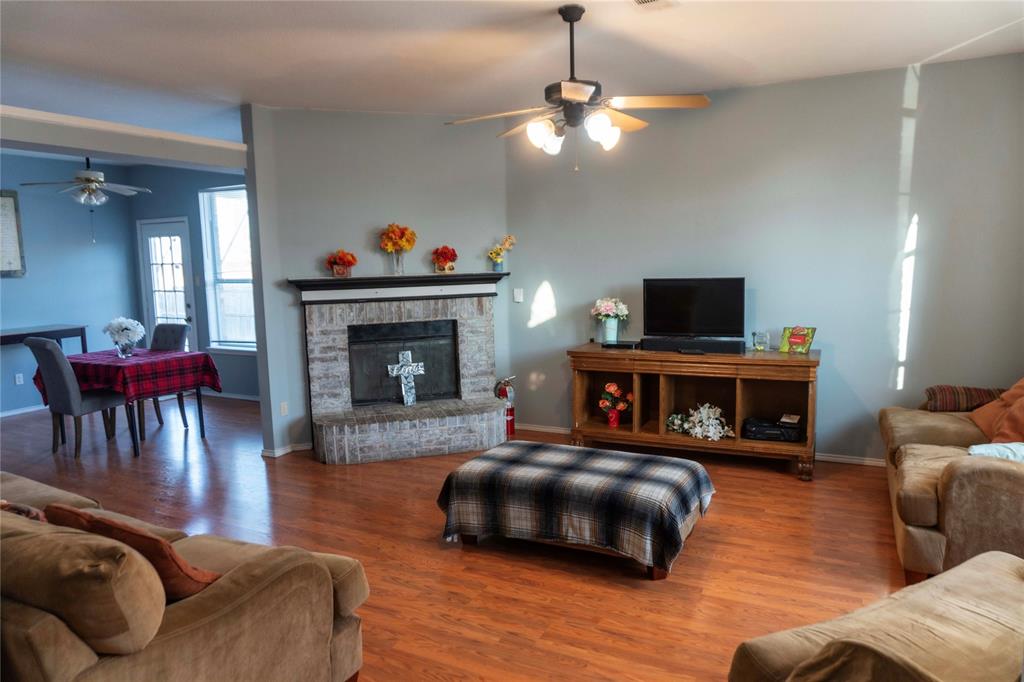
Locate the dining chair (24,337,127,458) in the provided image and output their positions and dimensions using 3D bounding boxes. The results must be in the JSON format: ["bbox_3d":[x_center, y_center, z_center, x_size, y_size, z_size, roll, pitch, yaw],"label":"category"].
[{"bbox_3d":[-3.606,0.432,5.771,0.442,1.000,0.628,2,8,26],"label":"dining chair"}]

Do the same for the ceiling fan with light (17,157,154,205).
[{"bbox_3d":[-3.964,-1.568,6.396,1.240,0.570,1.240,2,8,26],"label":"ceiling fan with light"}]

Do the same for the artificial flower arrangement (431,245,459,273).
[{"bbox_3d":[-0.560,-0.663,5.692,0.215,0.230,0.180,-4,7,-17],"label":"artificial flower arrangement"}]

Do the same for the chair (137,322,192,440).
[{"bbox_3d":[-3.362,0.355,6.367,0.456,0.992,0.620,2,8,26],"label":"chair"}]

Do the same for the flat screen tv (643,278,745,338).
[{"bbox_3d":[1.369,-0.231,5.127,0.735,0.470,0.090,1,7,21],"label":"flat screen tv"}]

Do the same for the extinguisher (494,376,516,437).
[{"bbox_3d":[-0.045,0.569,6.003,0.180,0.510,0.150,-1,7,1],"label":"extinguisher"}]

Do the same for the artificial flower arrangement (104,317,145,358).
[{"bbox_3d":[-3.351,-0.032,5.897,0.315,0.341,0.320,-6,8,-30],"label":"artificial flower arrangement"}]

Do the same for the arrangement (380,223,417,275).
[{"bbox_3d":[-0.916,-0.724,5.522,0.290,0.410,0.270,-4,7,-17],"label":"arrangement"}]

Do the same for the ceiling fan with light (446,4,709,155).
[{"bbox_3d":[0.304,-1.283,3.378,1.290,0.700,1.290,-1,7,5],"label":"ceiling fan with light"}]

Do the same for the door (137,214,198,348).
[{"bbox_3d":[-4.147,-0.403,8.312,0.930,2.080,0.100,2,8,29],"label":"door"}]

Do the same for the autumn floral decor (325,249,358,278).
[{"bbox_3d":[-1.345,-0.600,5.388,0.250,0.215,0.200,-1,7,-1],"label":"autumn floral decor"}]

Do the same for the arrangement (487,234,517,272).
[{"bbox_3d":[-0.086,-0.720,5.657,0.235,0.310,0.170,-3,7,-10],"label":"arrangement"}]

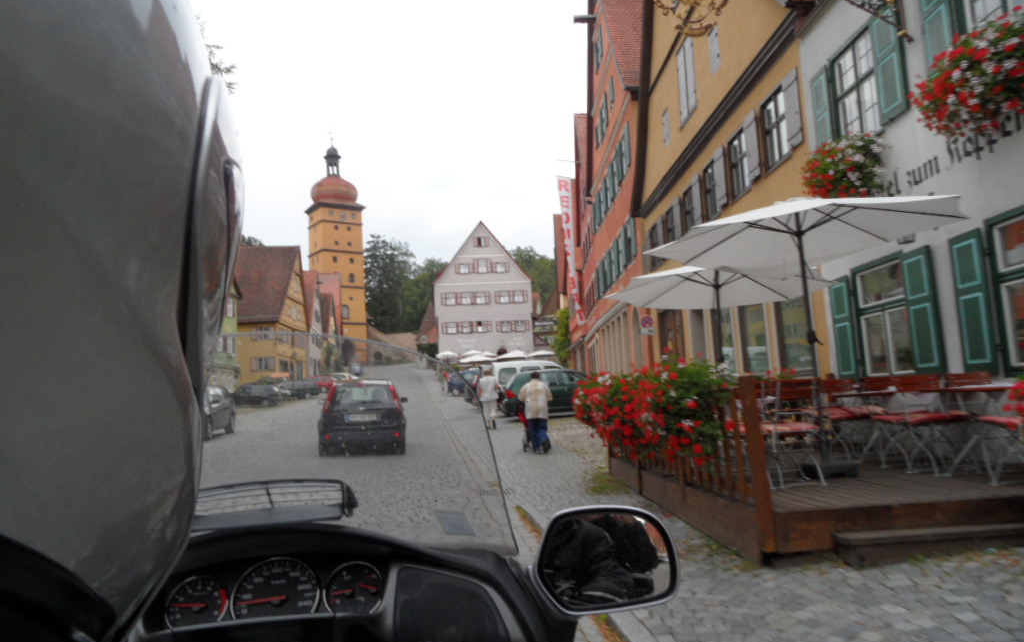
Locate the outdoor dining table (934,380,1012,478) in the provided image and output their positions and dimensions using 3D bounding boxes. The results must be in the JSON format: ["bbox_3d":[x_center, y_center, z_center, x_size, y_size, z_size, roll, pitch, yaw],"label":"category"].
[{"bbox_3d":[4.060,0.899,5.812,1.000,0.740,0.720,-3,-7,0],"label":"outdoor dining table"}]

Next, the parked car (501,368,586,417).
[{"bbox_3d":[1.969,2.307,22.775,4.400,1.500,1.750,-2,-7,-5],"label":"parked car"}]

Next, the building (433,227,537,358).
[{"bbox_3d":[-3.264,-2.498,87.866,11.400,16.026,14.000,-3,-6,-2],"label":"building"}]

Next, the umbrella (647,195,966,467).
[{"bbox_3d":[2.877,0.116,6.860,2.950,2.645,2.950,-3,-6,-5],"label":"umbrella"}]

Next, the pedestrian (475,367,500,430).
[{"bbox_3d":[-0.565,2.106,19.099,0.550,1.630,0.420,-3,-6,0],"label":"pedestrian"}]

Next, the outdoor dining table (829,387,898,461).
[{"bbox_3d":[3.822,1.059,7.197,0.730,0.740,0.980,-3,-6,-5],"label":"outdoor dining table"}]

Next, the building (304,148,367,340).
[{"bbox_3d":[-29.366,-10.935,119.147,7.600,36.837,7.600,1,-8,-32],"label":"building"}]

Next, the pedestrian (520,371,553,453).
[{"bbox_3d":[0.520,1.948,15.063,0.620,1.710,0.450,-3,-6,1],"label":"pedestrian"}]

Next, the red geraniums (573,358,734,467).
[{"bbox_3d":[1.240,0.889,7.200,0.600,0.800,3.600,-2,-7,-5],"label":"red geraniums"}]

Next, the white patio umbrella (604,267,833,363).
[{"bbox_3d":[2.769,0.500,9.338,2.850,2.470,2.850,-2,-7,-8],"label":"white patio umbrella"}]

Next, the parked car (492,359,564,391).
[{"bbox_3d":[1.498,2.257,25.778,4.150,1.780,1.750,-3,-6,-4],"label":"parked car"}]

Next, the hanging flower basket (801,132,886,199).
[{"bbox_3d":[3.884,-1.806,8.498,0.620,0.840,1.020,-3,-6,-5],"label":"hanging flower basket"}]

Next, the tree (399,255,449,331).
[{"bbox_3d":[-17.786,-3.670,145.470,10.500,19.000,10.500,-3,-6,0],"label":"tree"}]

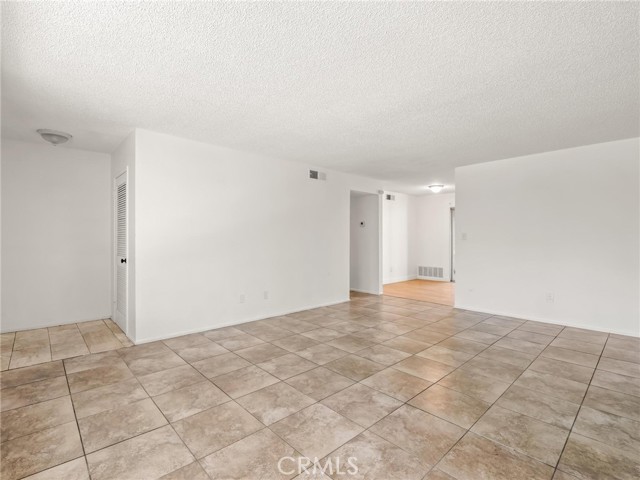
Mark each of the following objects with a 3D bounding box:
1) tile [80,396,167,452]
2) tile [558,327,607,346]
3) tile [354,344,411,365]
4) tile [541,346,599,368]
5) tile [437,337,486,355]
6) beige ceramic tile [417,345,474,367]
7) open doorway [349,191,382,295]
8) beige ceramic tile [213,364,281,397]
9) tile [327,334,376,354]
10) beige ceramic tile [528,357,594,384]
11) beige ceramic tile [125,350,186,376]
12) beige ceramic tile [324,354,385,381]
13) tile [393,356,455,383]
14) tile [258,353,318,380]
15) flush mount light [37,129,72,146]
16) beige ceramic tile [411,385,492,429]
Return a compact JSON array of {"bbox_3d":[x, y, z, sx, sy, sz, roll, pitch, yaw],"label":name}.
[{"bbox_3d":[-1.304,1.209,1.958,0.446,0.012,0.446,0,0,-43],"label":"tile"},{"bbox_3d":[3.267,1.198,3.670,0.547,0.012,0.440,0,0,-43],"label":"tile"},{"bbox_3d":[0.667,1.214,3.139,0.446,0.012,0.446,0,0,-43],"label":"tile"},{"bbox_3d":[2.617,1.230,3.114,0.450,0.015,0.450,0,0,-43],"label":"tile"},{"bbox_3d":[1.637,1.215,3.437,0.446,0.012,0.446,0,0,-43],"label":"tile"},{"bbox_3d":[1.314,1.214,3.129,0.446,0.012,0.446,0,0,-43],"label":"beige ceramic tile"},{"bbox_3d":[0.876,0.106,5.987,0.930,2.110,0.130,0,0,-42],"label":"open doorway"},{"bbox_3d":[-0.637,1.211,2.547,0.446,0.012,0.446,0,0,-43],"label":"beige ceramic tile"},{"bbox_3d":[0.363,1.215,3.488,0.446,0.012,0.446,0,0,-43],"label":"tile"},{"bbox_3d":[2.282,1.229,2.805,0.450,0.015,0.450,0,0,-43],"label":"beige ceramic tile"},{"bbox_3d":[-1.600,1.213,2.909,0.446,0.012,0.446,0,0,-43],"label":"beige ceramic tile"},{"bbox_3d":[0.323,1.171,2.723,0.437,0.012,0.437,0,0,-42],"label":"beige ceramic tile"},{"bbox_3d":[0.943,1.170,2.693,0.437,0.012,0.437,0,0,-42],"label":"tile"},{"bbox_3d":[-0.308,1.229,2.896,0.450,0.015,0.450,0,0,-43],"label":"tile"},{"bbox_3d":[-3.175,-1.200,3.550,0.320,0.145,0.320,0,0,0],"label":"flush mount light"},{"bbox_3d":[0.919,1.167,2.090,0.437,0.012,0.437,0,0,-42],"label":"beige ceramic tile"}]

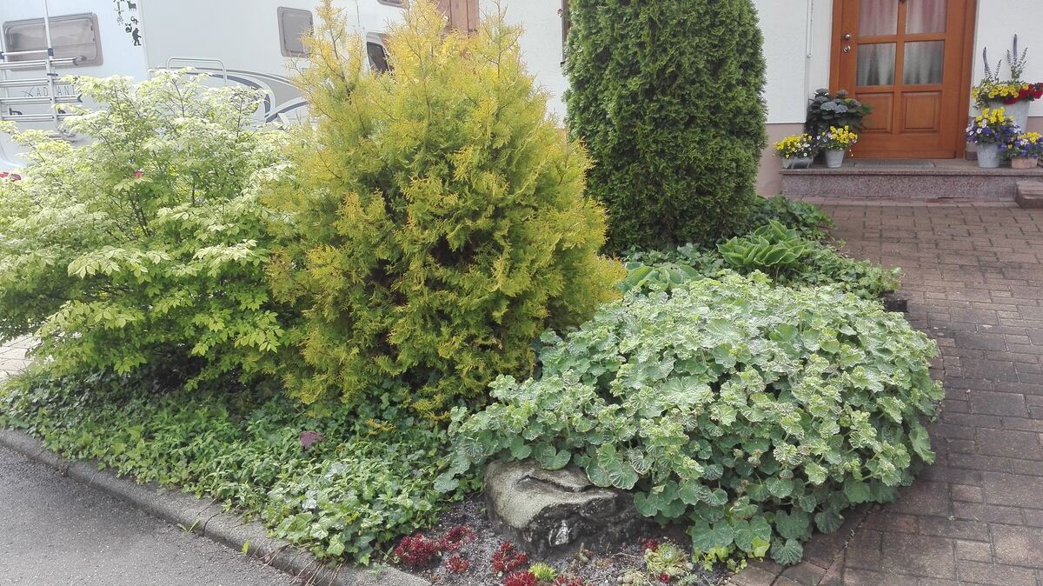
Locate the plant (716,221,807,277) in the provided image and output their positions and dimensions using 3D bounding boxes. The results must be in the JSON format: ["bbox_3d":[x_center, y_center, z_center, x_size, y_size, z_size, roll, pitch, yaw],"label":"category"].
[{"bbox_3d":[1.470,-0.270,4.560,0.550,0.320,0.500,-2,11,0],"label":"plant"}]

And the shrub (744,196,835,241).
[{"bbox_3d":[1.890,-0.520,5.220,0.640,0.330,0.580,-2,11,0],"label":"shrub"}]

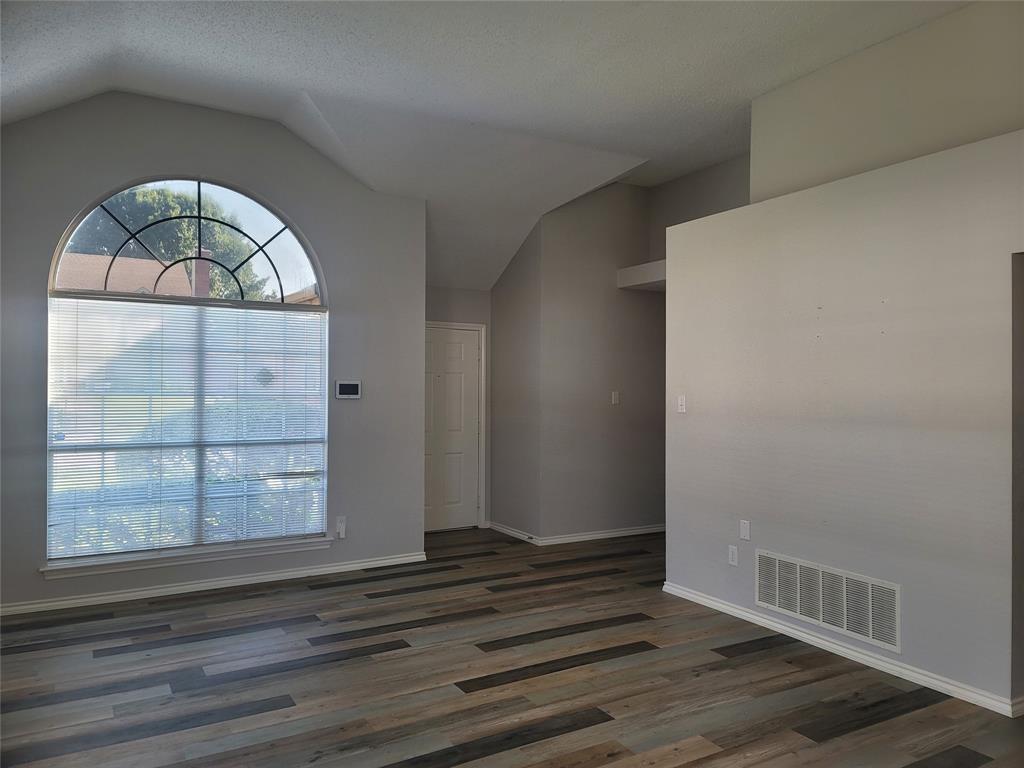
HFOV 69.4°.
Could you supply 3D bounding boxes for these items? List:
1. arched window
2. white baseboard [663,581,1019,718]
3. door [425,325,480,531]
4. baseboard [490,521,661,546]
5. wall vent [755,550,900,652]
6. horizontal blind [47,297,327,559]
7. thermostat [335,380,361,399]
[{"bbox_3d":[-2.286,-0.140,5.419,1.887,2.696,0.110,0,0,-31],"label":"arched window"},{"bbox_3d":[1.682,1.459,4.322,0.016,0.075,2.332,0,0,-29],"label":"white baseboard"},{"bbox_3d":[-0.750,0.472,7.567,0.914,2.035,0.045,0,0,-31],"label":"door"},{"bbox_3d":[0.680,1.472,7.657,1.533,0.073,1.024,0,0,-31],"label":"baseboard"},{"bbox_3d":[1.756,1.205,4.188,0.020,0.344,0.946,0,0,-29],"label":"wall vent"},{"bbox_3d":[-2.277,0.303,5.399,1.880,1.748,0.050,0,0,-31],"label":"horizontal blind"},{"bbox_3d":[-1.313,0.047,5.940,0.212,0.139,0.028,0,0,-31],"label":"thermostat"}]

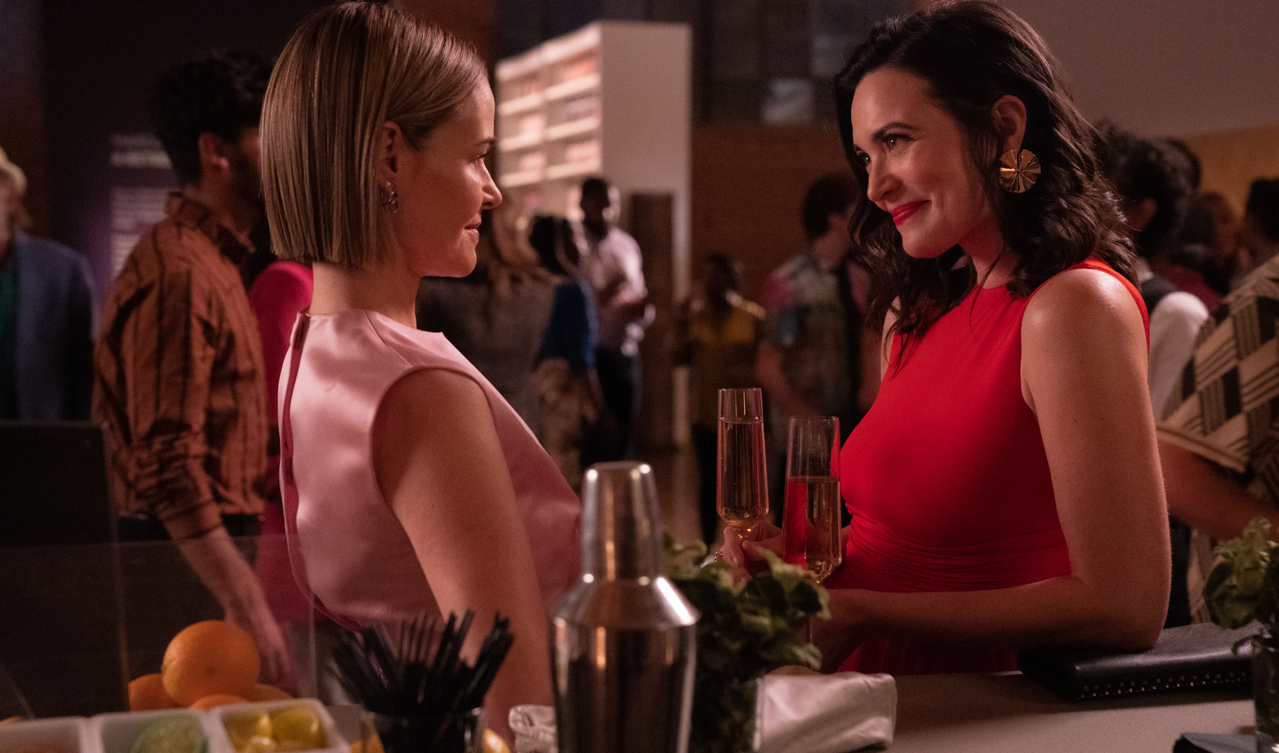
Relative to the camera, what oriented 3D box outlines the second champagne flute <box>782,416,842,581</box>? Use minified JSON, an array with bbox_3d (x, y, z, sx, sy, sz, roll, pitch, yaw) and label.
[{"bbox_3d":[0.151,0.155,1.800,0.060,0.238,0.060,0,4,0],"label":"second champagne flute"}]

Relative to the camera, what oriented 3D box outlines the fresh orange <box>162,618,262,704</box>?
[{"bbox_3d":[-0.325,0.222,1.565,0.075,0.073,0.075,0,4,0],"label":"fresh orange"}]

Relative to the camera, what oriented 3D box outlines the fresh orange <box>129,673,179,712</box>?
[{"bbox_3d":[-0.376,0.268,1.610,0.075,0.073,0.075,0,4,0],"label":"fresh orange"}]

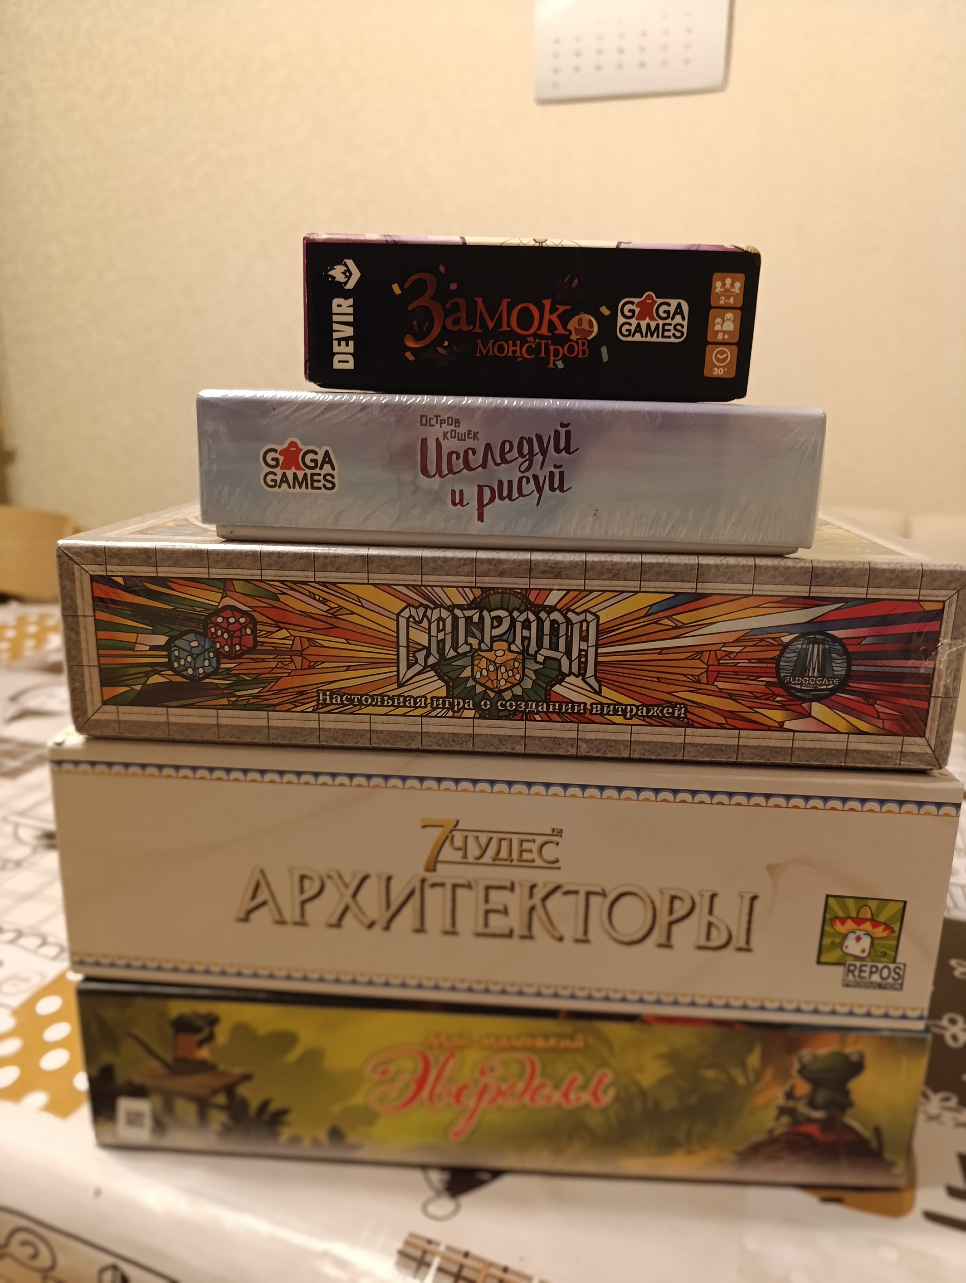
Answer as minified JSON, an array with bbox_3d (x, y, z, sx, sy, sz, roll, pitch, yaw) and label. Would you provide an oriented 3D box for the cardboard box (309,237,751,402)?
[{"bbox_3d":[0.014,-0.111,0.310,0.139,0.045,0.097,1,15,-2],"label":"cardboard box"}]

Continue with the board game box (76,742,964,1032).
[{"bbox_3d":[0.008,0.053,0.361,0.278,0.083,0.192,2,15,3],"label":"board game box"}]

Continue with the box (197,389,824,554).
[{"bbox_3d":[0.008,-0.069,0.329,0.189,0.045,0.142,1,15,-1],"label":"box"}]

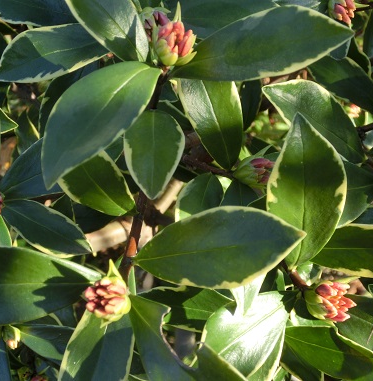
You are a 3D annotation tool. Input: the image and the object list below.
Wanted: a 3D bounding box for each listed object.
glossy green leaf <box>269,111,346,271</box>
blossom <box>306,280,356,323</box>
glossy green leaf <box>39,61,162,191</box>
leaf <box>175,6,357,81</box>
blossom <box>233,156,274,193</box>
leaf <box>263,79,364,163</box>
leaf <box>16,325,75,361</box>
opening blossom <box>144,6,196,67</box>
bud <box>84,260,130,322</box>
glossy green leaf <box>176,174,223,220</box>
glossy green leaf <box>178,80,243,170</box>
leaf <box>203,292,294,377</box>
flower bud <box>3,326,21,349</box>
[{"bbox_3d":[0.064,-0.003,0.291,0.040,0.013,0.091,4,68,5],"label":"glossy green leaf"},{"bbox_3d":[0.092,0.071,0.345,0.030,0.025,0.025,11,7,38],"label":"blossom"},{"bbox_3d":[-0.047,-0.036,0.300,0.041,0.016,0.092,40,75,14],"label":"glossy green leaf"},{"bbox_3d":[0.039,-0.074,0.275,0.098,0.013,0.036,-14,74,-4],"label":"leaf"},{"bbox_3d":[0.041,-0.009,0.330,0.026,0.021,0.021,3,2,30],"label":"blossom"},{"bbox_3d":[0.079,-0.041,0.330,0.080,0.011,0.034,36,70,8],"label":"leaf"},{"bbox_3d":[-0.094,0.107,0.375,0.060,0.012,0.027,21,67,-6],"label":"leaf"},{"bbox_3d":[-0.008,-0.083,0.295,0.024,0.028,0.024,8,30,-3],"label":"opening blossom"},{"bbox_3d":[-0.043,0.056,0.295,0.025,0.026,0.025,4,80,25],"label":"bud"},{"bbox_3d":[0.009,0.011,0.395,0.034,0.012,0.058,19,84,12],"label":"glossy green leaf"},{"bbox_3d":[0.016,-0.044,0.335,0.035,0.010,0.076,-16,69,-13],"label":"glossy green leaf"},{"bbox_3d":[0.039,0.098,0.360,0.073,0.014,0.046,-39,68,-6],"label":"leaf"},{"bbox_3d":[-0.119,0.100,0.370,0.011,0.011,0.016,-3,32,-5],"label":"flower bud"}]

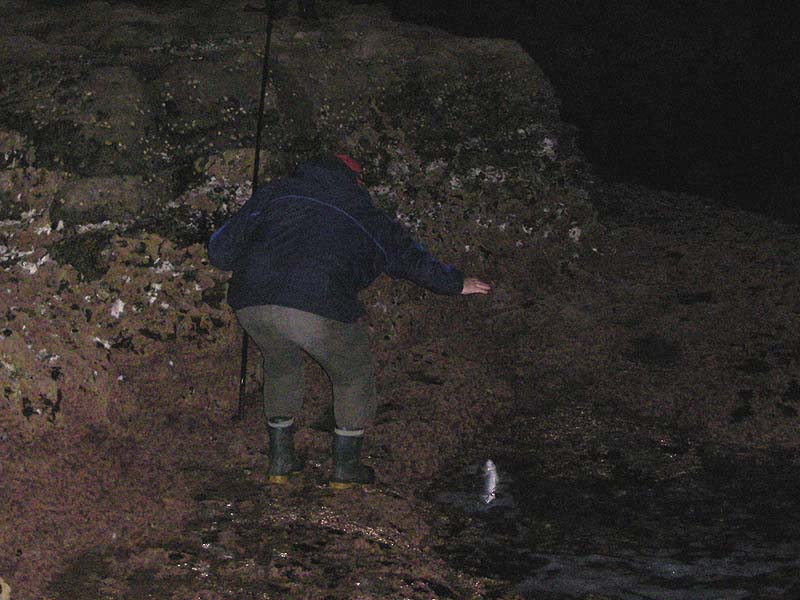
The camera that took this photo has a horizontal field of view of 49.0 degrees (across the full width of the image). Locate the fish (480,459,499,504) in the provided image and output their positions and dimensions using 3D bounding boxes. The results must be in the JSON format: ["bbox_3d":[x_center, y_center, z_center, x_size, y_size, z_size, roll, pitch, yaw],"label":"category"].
[{"bbox_3d":[0.448,0.909,4.400,0.065,0.230,0.042,-4,11,-20],"label":"fish"}]

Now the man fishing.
[{"bbox_3d":[-0.270,0.080,4.279,1.038,1.552,1.048,7,12,33],"label":"man fishing"}]

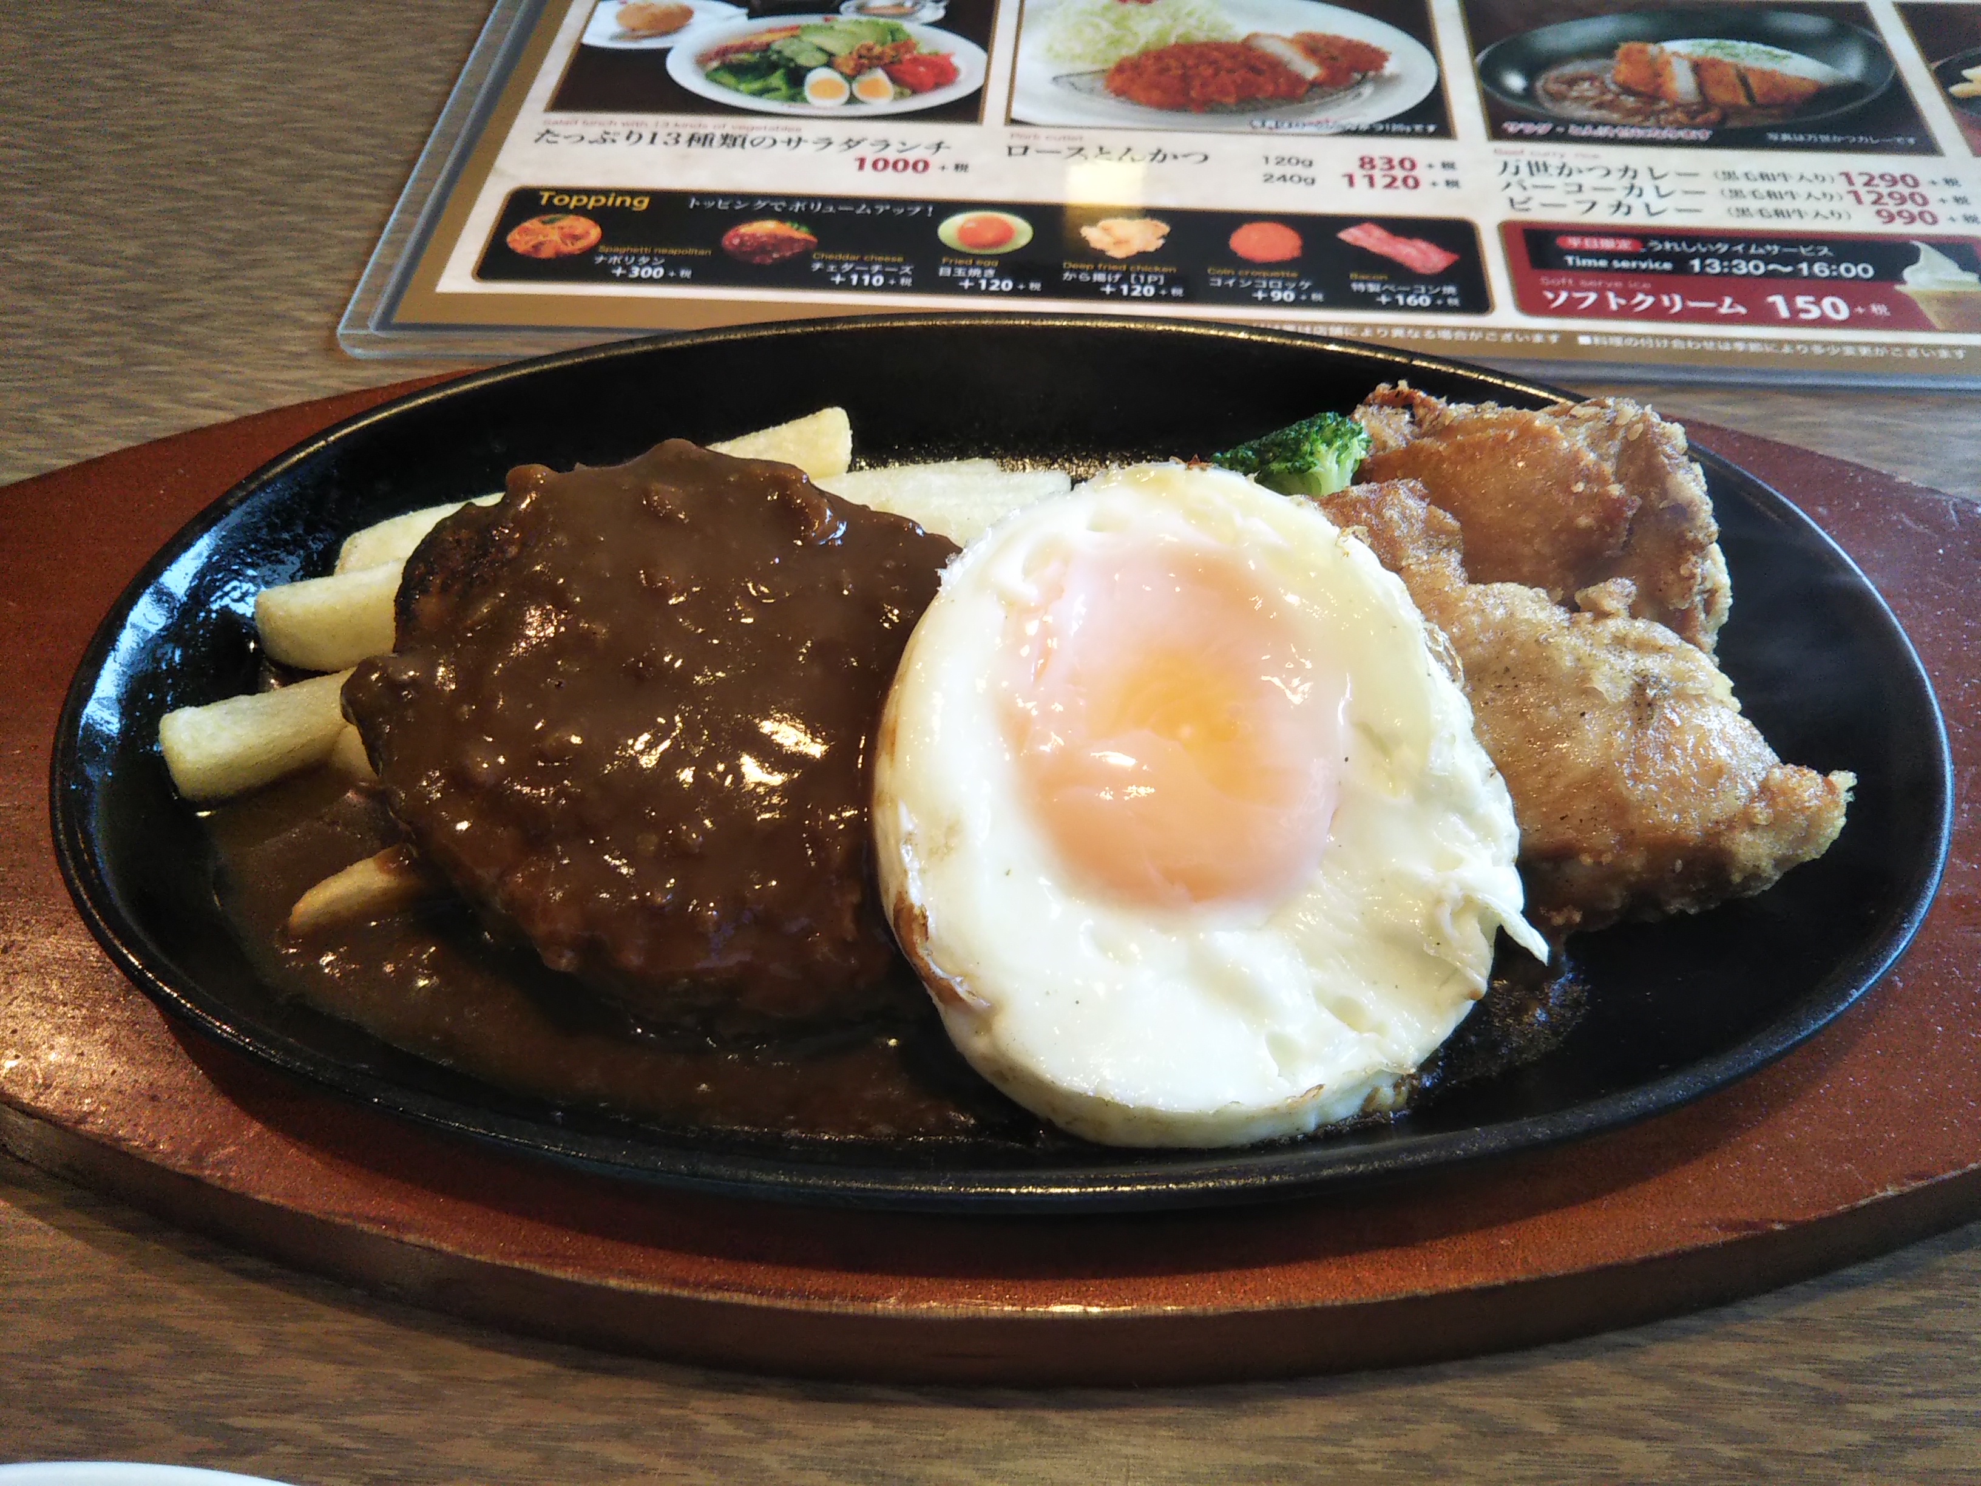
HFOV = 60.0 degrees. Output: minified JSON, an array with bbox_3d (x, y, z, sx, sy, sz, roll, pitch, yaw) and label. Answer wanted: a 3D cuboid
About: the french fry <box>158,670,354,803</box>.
[{"bbox_3d":[-0.093,-0.004,0.249,0.050,0.009,0.011,-15,52,-11],"label":"french fry"}]

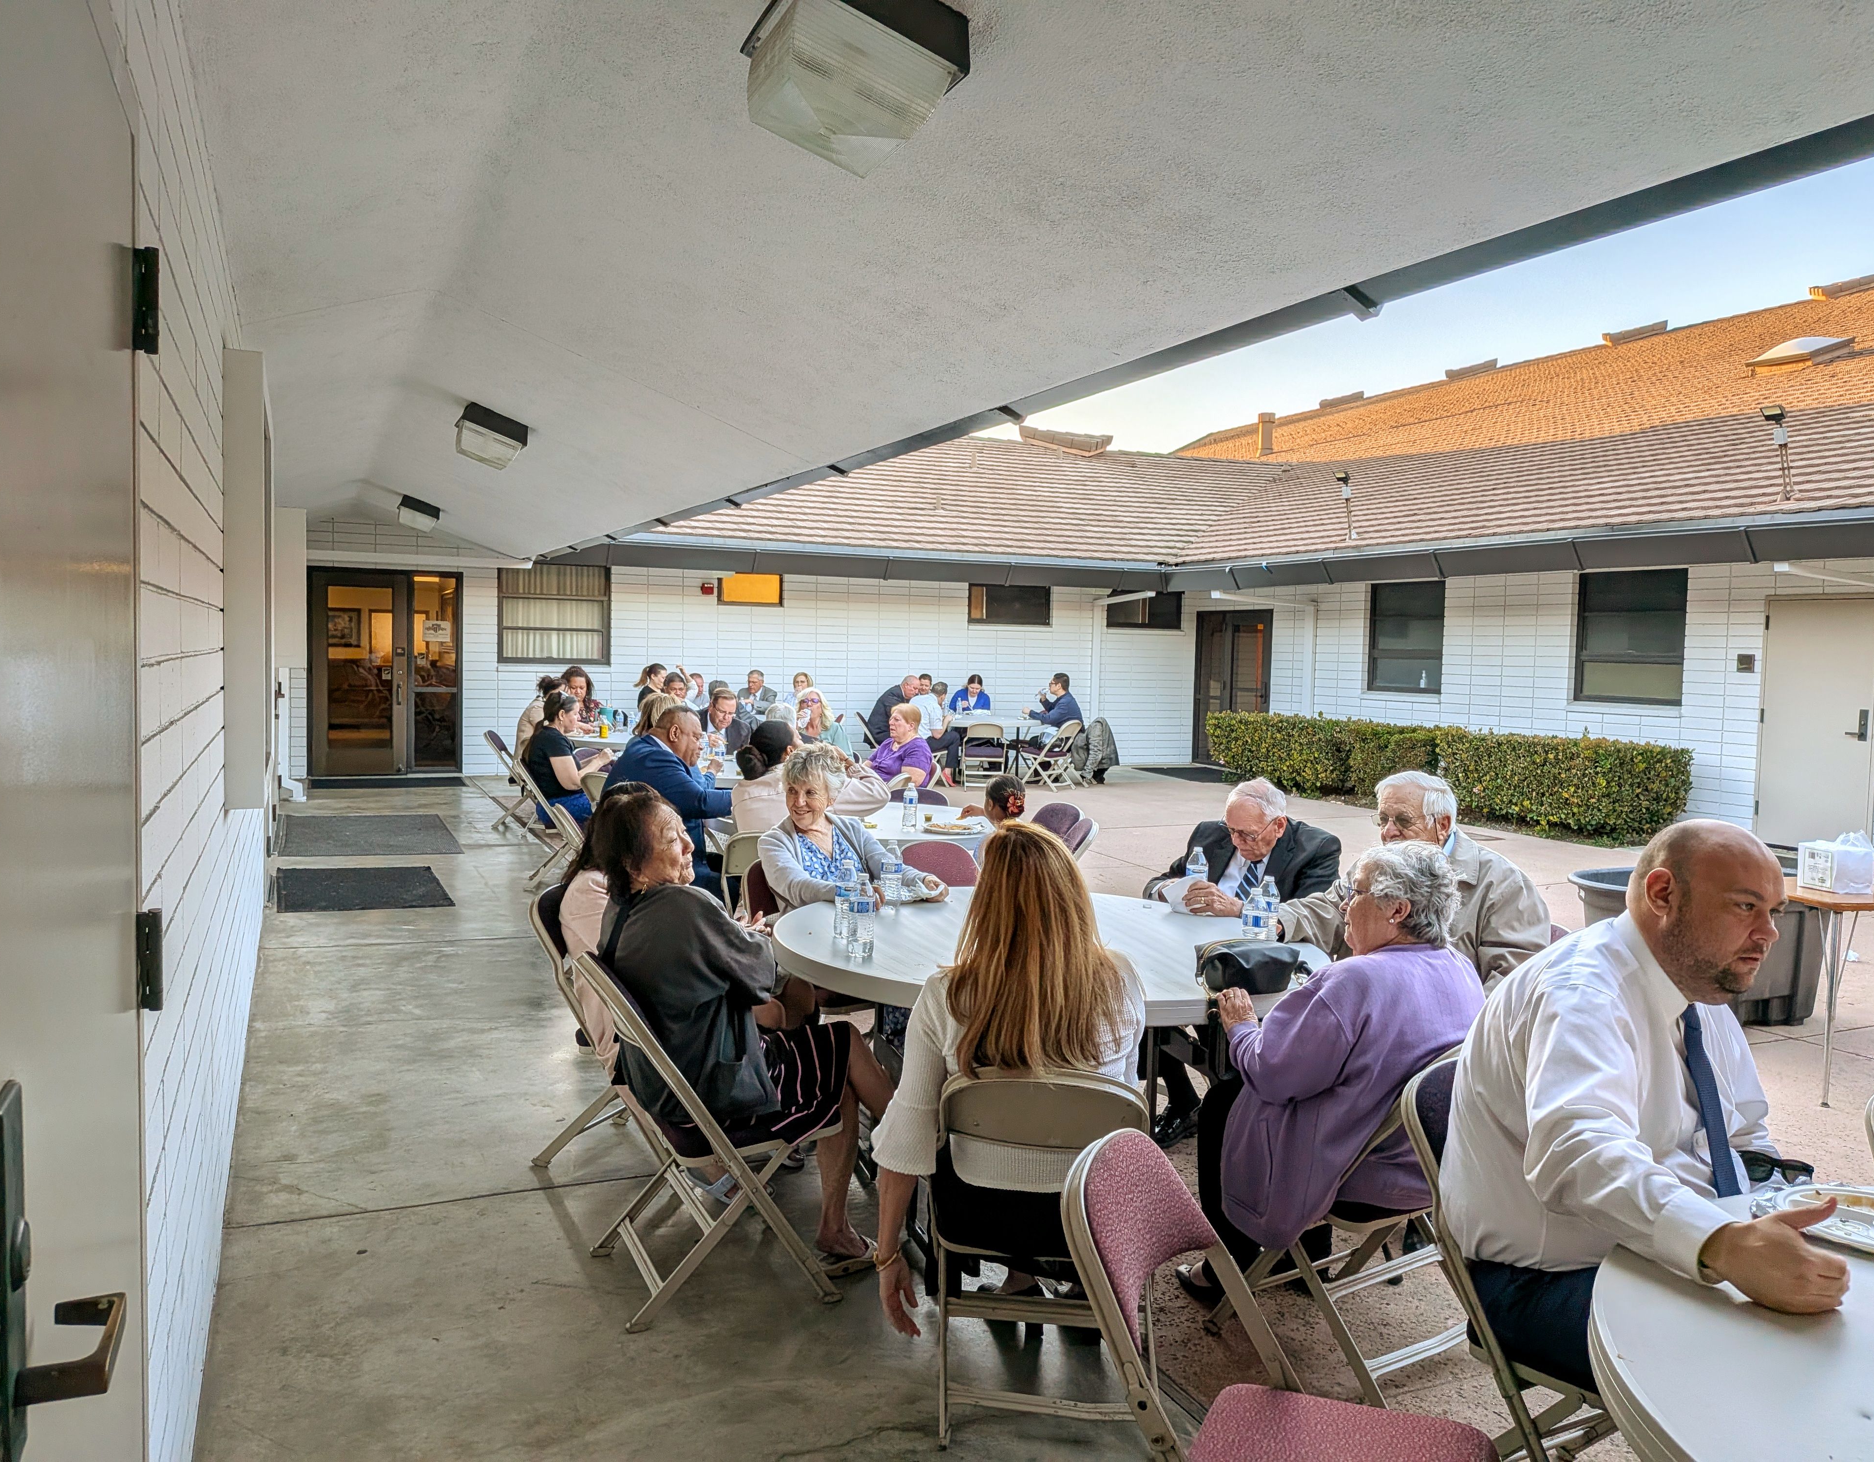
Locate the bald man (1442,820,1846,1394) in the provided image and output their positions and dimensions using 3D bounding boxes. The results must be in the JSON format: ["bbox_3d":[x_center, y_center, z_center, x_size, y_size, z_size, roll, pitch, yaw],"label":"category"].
[{"bbox_3d":[1.020,0.743,1.850,0.800,1.250,0.600,4,5,43],"label":"bald man"}]

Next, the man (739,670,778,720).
[{"bbox_3d":[-1.893,-0.037,14.300,0.520,1.240,0.700,2,4,14],"label":"man"}]

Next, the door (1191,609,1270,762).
[{"bbox_3d":[3.899,-0.540,17.819,0.100,2.090,1.590,0,4,-25],"label":"door"}]

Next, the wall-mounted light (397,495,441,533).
[{"bbox_3d":[-4.869,-2.019,12.674,0.335,0.240,0.290,20,-5,-25],"label":"wall-mounted light"}]

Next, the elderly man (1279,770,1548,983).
[{"bbox_3d":[1.230,0.689,3.460,0.820,1.190,0.600,1,3,-12],"label":"elderly man"}]

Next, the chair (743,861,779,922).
[{"bbox_3d":[-0.380,0.845,4.600,0.460,0.780,0.490,-1,4,-37],"label":"chair"}]

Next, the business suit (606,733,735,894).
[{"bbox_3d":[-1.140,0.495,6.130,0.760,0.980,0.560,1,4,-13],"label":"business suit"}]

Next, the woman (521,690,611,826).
[{"bbox_3d":[-2.200,0.352,8.400,0.760,1.190,0.480,1,4,-13],"label":"woman"}]

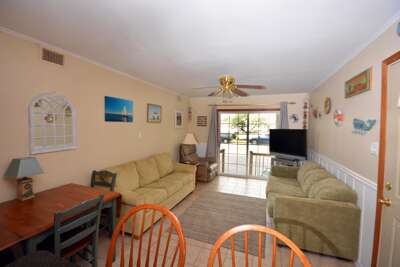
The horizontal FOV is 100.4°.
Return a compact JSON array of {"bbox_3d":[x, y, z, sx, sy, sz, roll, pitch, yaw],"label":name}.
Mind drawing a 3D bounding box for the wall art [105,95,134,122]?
[{"bbox_3d":[-1.403,-0.406,2.966,0.032,0.405,0.610,2,2,22],"label":"wall art"}]

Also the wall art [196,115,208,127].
[{"bbox_3d":[0.081,-0.390,5.401,0.385,0.355,0.030,2,2,22],"label":"wall art"}]

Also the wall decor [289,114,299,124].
[{"bbox_3d":[2.502,-0.396,4.430,0.230,0.260,0.040,2,2,22],"label":"wall decor"}]

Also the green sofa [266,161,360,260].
[{"bbox_3d":[1.689,0.977,2.877,0.910,0.858,1.865,2,2,22],"label":"green sofa"}]

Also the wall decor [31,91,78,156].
[{"bbox_3d":[-1.761,-0.135,2.040,0.067,0.717,0.510,2,2,22],"label":"wall decor"}]

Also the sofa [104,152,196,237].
[{"bbox_3d":[-0.847,0.930,3.238,0.903,0.858,1.887,2,2,22],"label":"sofa"}]

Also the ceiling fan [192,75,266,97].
[{"bbox_3d":[0.544,-0.887,3.226,1.320,0.410,1.320,2,2,22],"label":"ceiling fan"}]

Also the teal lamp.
[{"bbox_3d":[-1.806,0.462,1.728,0.230,0.420,0.225,2,2,22],"label":"teal lamp"}]

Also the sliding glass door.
[{"bbox_3d":[1.380,0.312,4.946,1.800,2.040,0.110,2,2,22],"label":"sliding glass door"}]

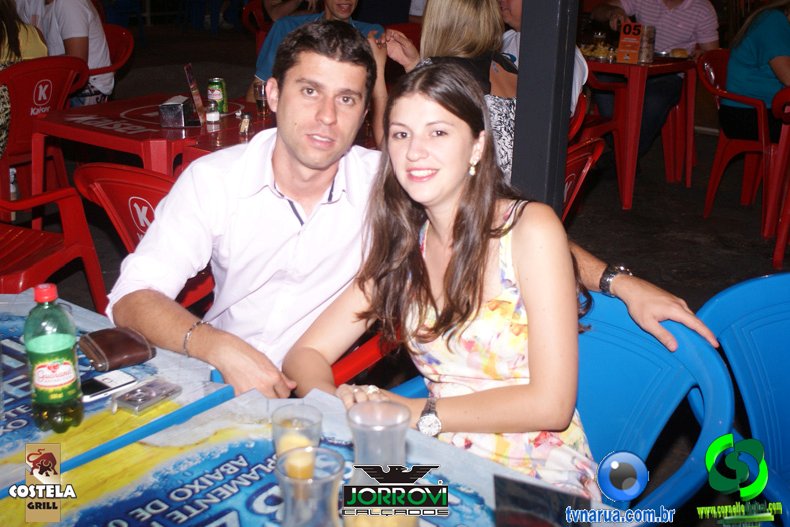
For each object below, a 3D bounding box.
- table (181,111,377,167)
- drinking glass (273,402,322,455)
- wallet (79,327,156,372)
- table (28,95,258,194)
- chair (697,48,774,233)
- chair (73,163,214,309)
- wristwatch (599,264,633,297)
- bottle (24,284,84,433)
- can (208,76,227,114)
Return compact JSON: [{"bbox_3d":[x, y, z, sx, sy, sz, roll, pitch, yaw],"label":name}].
[{"bbox_3d":[-0.220,-0.046,3.242,0.700,0.720,0.700,14,23,31],"label":"table"},{"bbox_3d":[-0.118,0.229,1.216,0.062,0.095,0.062,1,19,0],"label":"drinking glass"},{"bbox_3d":[-0.447,0.131,1.579,0.098,0.027,0.102,-15,25,-38],"label":"wallet"},{"bbox_3d":[-0.811,-0.193,3.605,0.700,0.720,0.700,14,23,32],"label":"table"},{"bbox_3d":[1.762,-0.606,4.799,0.560,0.800,0.550,-14,24,-36],"label":"chair"},{"bbox_3d":[-0.514,0.067,2.761,0.560,0.800,0.550,13,22,29],"label":"chair"},{"bbox_3d":[0.350,0.028,1.560,0.036,0.052,0.060,36,2,31],"label":"wristwatch"},{"bbox_3d":[-0.462,0.125,1.328,0.068,0.203,0.068,-2,20,-8],"label":"bottle"},{"bbox_3d":[-0.621,-0.588,3.450,0.066,0.122,0.066,-1,19,-5],"label":"can"}]

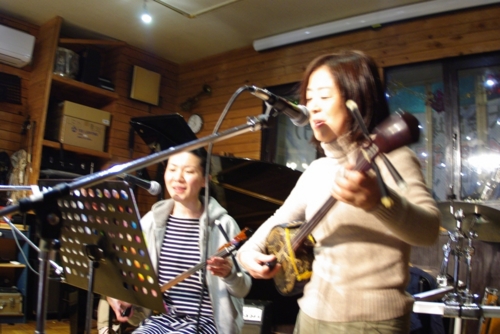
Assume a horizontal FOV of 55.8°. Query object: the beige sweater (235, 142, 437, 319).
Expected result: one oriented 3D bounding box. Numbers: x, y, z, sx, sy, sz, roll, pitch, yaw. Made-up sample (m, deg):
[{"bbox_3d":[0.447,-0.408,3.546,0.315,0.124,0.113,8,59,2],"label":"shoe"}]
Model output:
[{"bbox_3d":[0.272,0.194,1.420,0.520,0.540,0.400,-2,-9,37],"label":"beige sweater"}]

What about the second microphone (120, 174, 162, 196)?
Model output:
[{"bbox_3d":[-0.412,0.067,1.790,0.172,0.052,0.052,20,-14,-23],"label":"second microphone"}]

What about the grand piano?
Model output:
[{"bbox_3d":[-0.270,0.545,3.365,1.800,1.620,1.500,-3,-10,39],"label":"grand piano"}]

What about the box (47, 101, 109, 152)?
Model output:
[{"bbox_3d":[-1.549,-0.338,4.210,0.340,0.355,0.420,-3,-10,39],"label":"box"}]

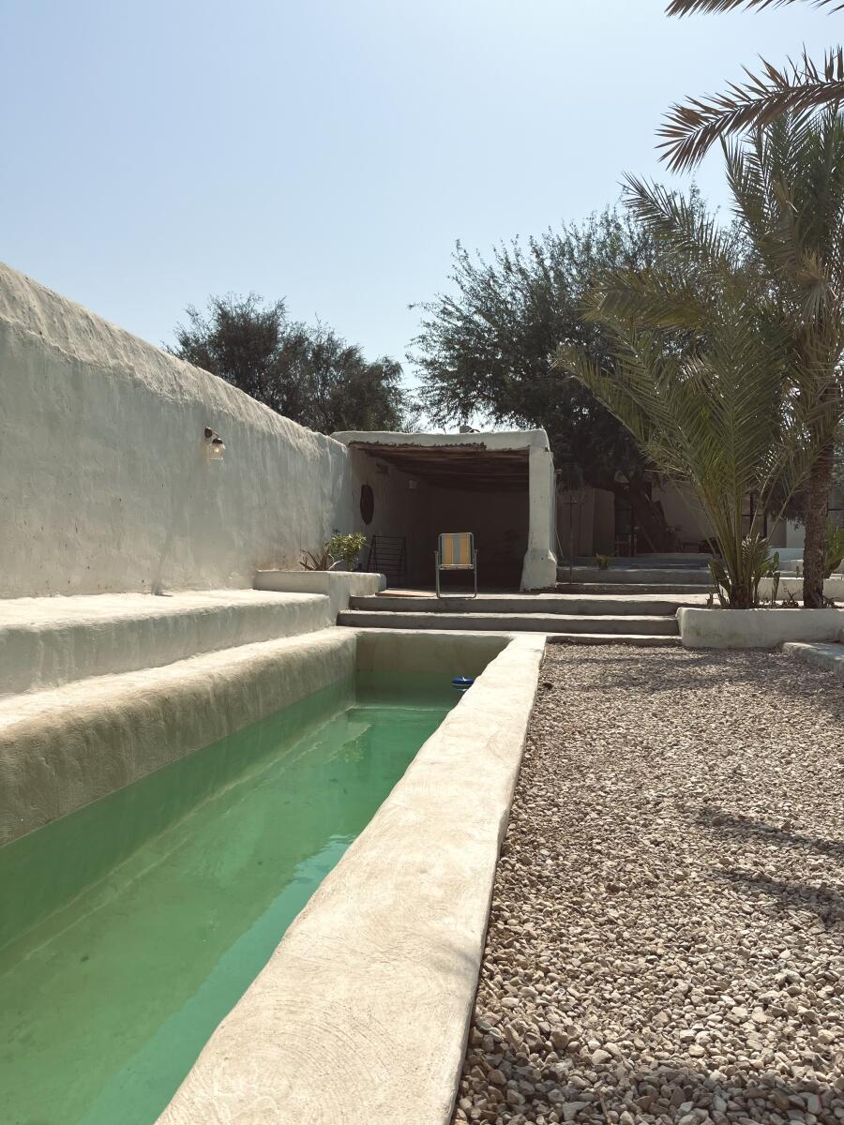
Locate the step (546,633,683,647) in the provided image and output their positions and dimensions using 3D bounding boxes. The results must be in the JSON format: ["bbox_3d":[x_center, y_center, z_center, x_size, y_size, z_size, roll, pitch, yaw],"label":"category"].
[{"bbox_3d":[1.890,0.773,8.320,1.300,0.090,0.400,0,-1,15],"label":"step"}]

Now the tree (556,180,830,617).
[{"bbox_3d":[2.730,-1.700,8.500,2.800,4.350,2.700,0,-1,0],"label":"tree"}]

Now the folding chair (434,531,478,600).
[{"bbox_3d":[0.420,0.035,10.450,0.530,0.790,0.540,0,-1,4],"label":"folding chair"}]

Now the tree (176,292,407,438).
[{"bbox_3d":[-3.800,-3.700,24.000,7.200,8.000,6.800,0,-1,0],"label":"tree"}]

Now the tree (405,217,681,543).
[{"bbox_3d":[2.900,-3.700,17.300,6.400,7.400,6.200,0,-1,0],"label":"tree"}]

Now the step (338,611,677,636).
[{"bbox_3d":[0.930,0.667,9.420,3.650,0.150,0.800,0,-1,15],"label":"step"}]

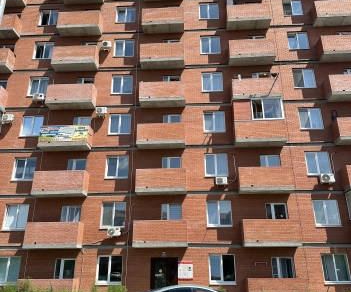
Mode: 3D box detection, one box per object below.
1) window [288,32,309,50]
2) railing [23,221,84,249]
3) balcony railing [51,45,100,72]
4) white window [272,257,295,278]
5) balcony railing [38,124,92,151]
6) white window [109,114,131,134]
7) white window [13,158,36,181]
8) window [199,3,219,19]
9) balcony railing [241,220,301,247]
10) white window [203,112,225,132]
[{"bbox_3d":[8.556,-7.276,22.576,1.443,1.468,0.118,-1,-20,3],"label":"window"},{"bbox_3d":[-6.799,5.060,18.253,2.978,1.383,0.914,-1,-20,3],"label":"railing"},{"bbox_3d":[-6.595,-5.821,21.613,2.924,1.302,0.888,-1,-20,3],"label":"balcony railing"},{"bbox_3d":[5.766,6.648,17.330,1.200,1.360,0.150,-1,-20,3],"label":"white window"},{"bbox_3d":[-6.932,-0.489,20.453,3.019,1.332,0.947,-1,-20,3],"label":"balcony railing"},{"bbox_3d":[-3.578,-1.380,20.983,1.396,1.409,0.150,-1,-20,3],"label":"white window"},{"bbox_3d":[-9.381,1.467,20.322,1.375,1.413,0.150,-1,-20,3],"label":"white window"},{"bbox_3d":[2.476,-9.916,23.906,1.443,1.468,0.118,-1,-20,3],"label":"window"},{"bbox_3d":[5.278,4.798,17.789,2.960,1.391,0.947,-1,-20,3],"label":"balcony railing"},{"bbox_3d":[2.469,-1.552,20.548,1.376,1.429,0.150,-1,-20,3],"label":"white window"}]

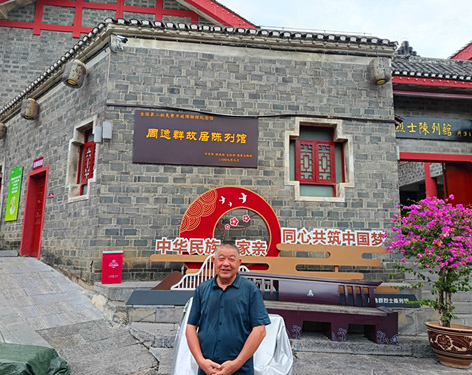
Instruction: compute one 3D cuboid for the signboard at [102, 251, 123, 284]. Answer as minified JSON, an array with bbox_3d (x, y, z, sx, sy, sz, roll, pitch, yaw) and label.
[{"bbox_3d":[-2.123,1.384,5.989,0.344,0.555,0.080,2,-9,-8],"label":"signboard"}]

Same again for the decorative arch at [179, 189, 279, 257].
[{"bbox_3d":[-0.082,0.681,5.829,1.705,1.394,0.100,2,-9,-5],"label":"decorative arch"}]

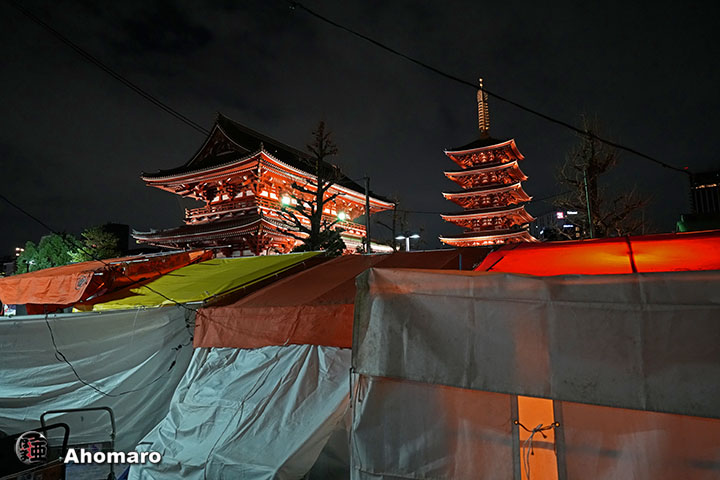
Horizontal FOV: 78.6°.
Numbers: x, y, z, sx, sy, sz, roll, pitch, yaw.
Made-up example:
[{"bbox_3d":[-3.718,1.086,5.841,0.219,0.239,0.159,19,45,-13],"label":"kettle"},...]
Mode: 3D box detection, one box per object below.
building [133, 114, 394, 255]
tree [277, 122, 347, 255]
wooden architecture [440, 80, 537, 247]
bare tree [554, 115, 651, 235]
[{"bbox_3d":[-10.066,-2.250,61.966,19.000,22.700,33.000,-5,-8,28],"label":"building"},{"bbox_3d":[-3.512,-1.671,32.749,5.050,14.400,5.050,0,-7,-6],"label":"tree"},{"bbox_3d":[30.417,-13.215,104.612,18.600,53.300,18.600,-5,-8,28],"label":"wooden architecture"},{"bbox_3d":[18.990,-2.140,33.930,6.530,14.900,6.530,-5,-8,29],"label":"bare tree"}]

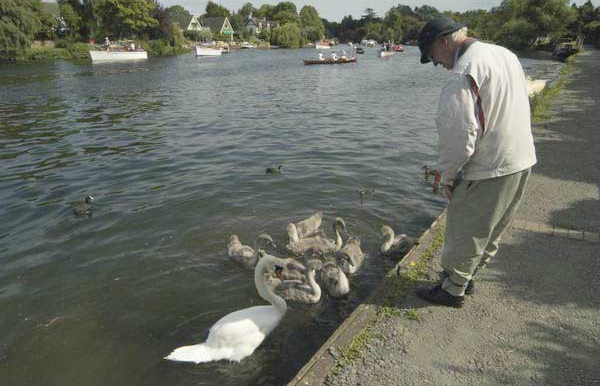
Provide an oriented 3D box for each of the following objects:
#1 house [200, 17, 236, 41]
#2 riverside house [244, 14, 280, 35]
[{"bbox_3d":[-26.630,-52.355,127.727,9.000,7.500,6.200,11,24,27],"label":"house"},{"bbox_3d":[-11.800,-50.478,123.092,6.500,8.500,11.000,17,26,37],"label":"riverside house"}]

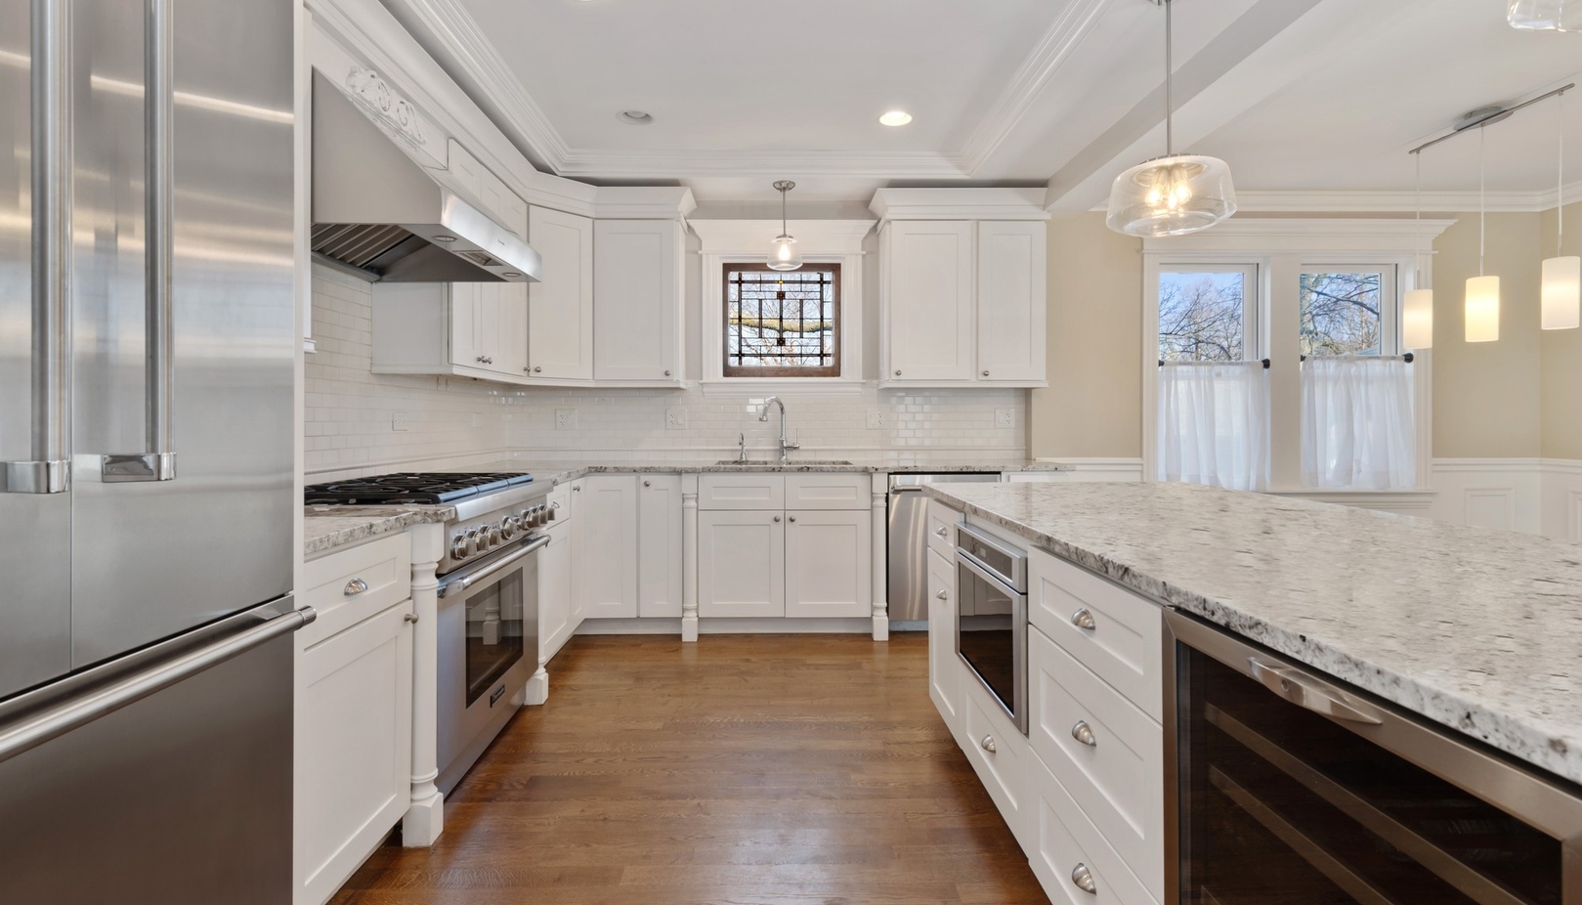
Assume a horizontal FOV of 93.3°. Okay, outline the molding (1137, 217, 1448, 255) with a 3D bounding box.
[{"bbox_3d":[2.965,-1.285,4.440,1.950,0.228,0.120,0,1,-1],"label":"molding"}]

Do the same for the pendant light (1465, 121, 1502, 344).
[{"bbox_3d":[3.057,-0.968,3.300,0.115,0.950,0.115,0,1,-1],"label":"pendant light"}]

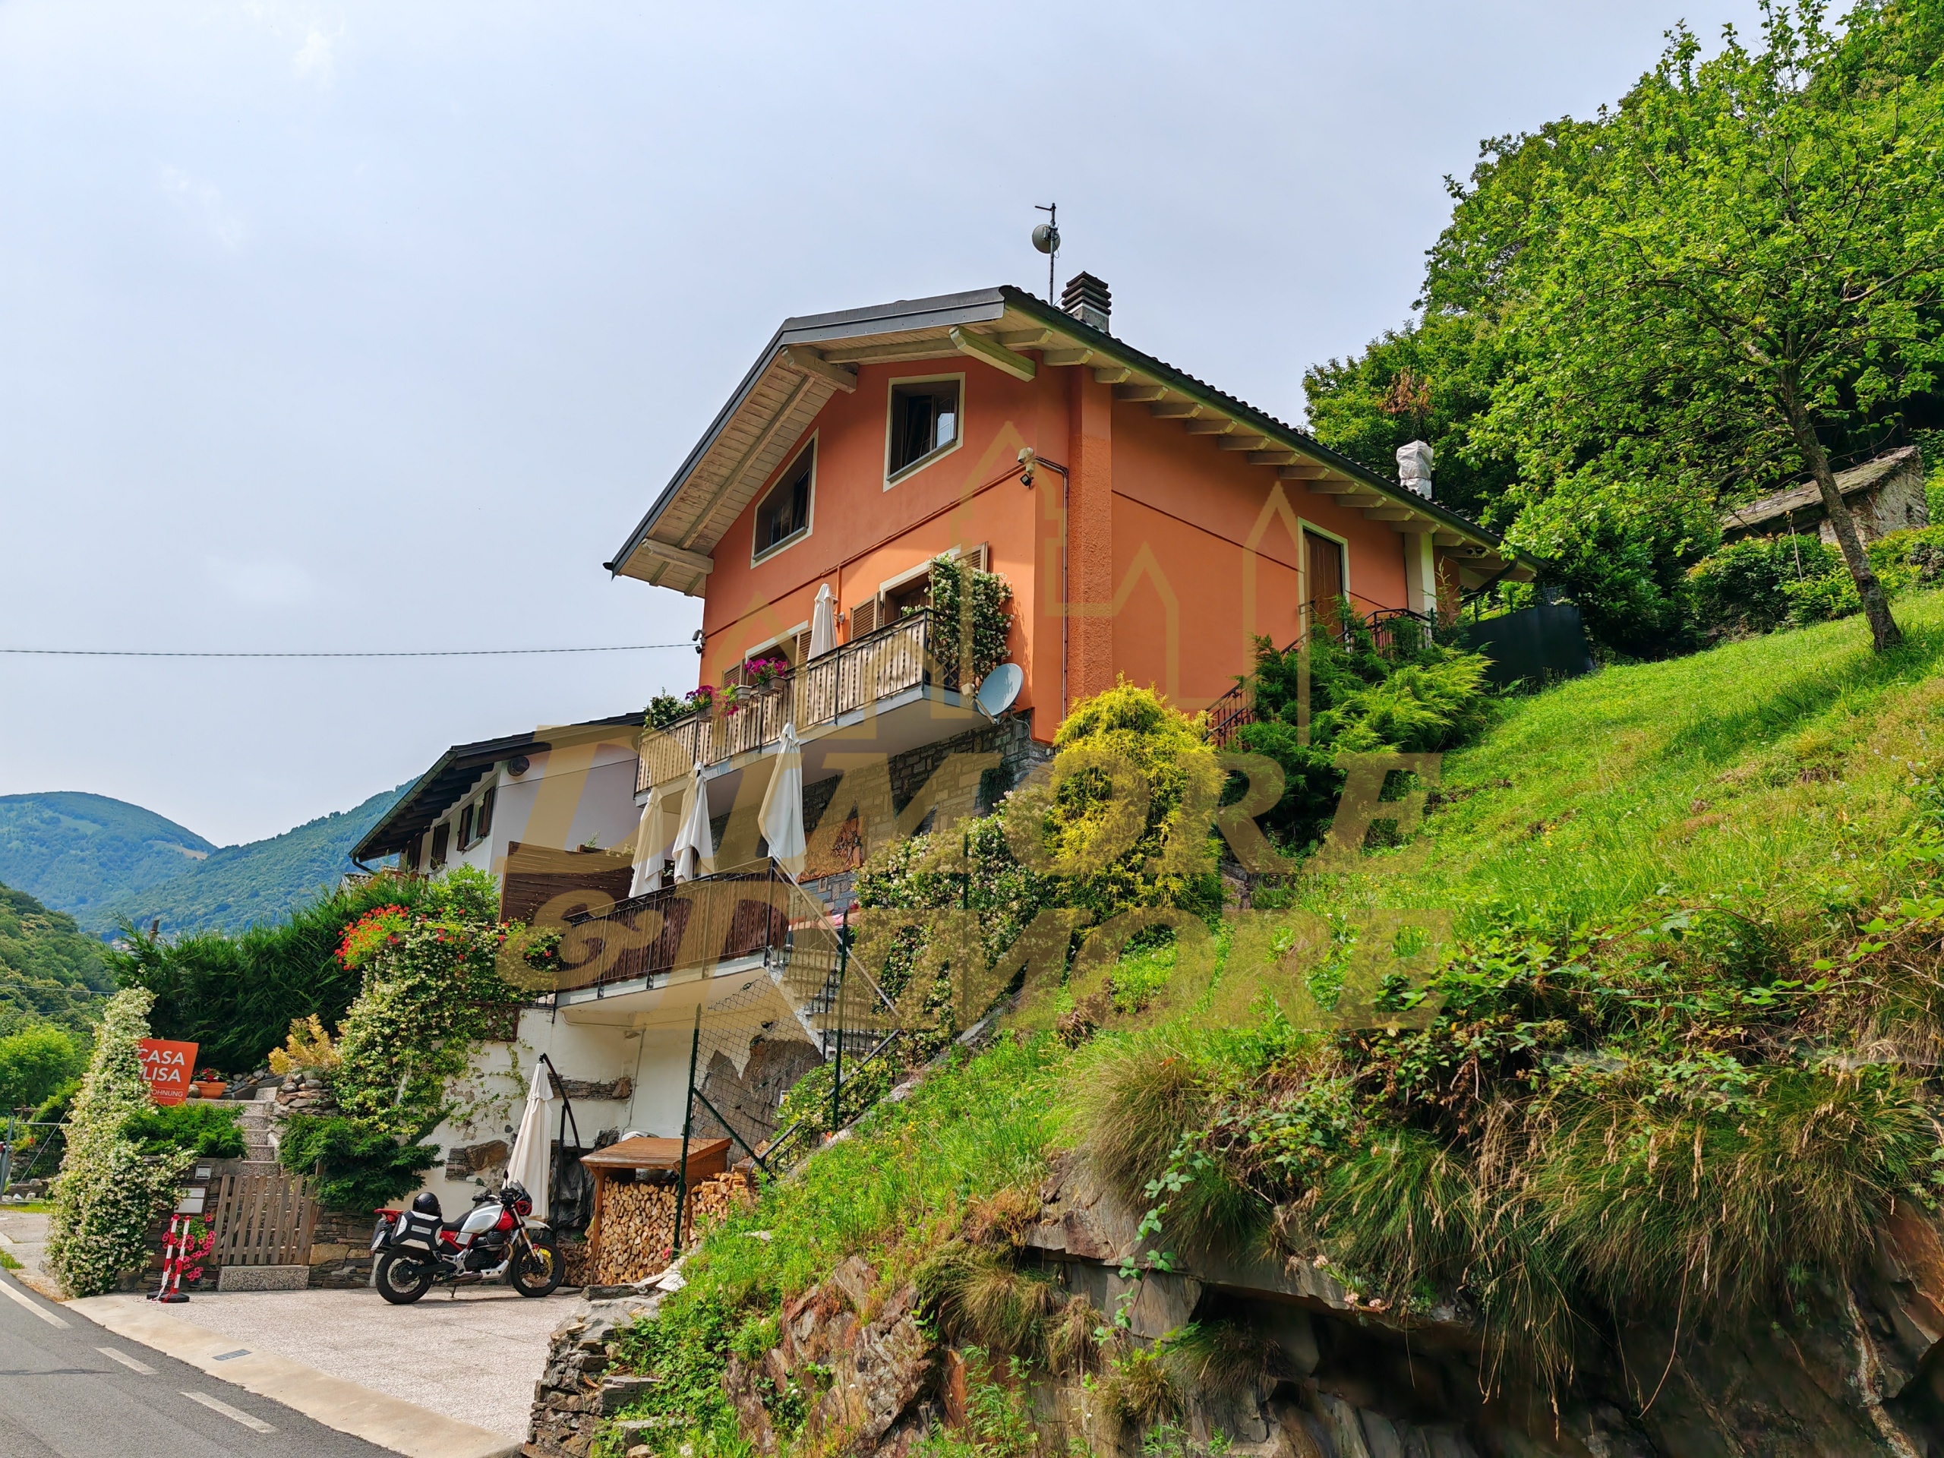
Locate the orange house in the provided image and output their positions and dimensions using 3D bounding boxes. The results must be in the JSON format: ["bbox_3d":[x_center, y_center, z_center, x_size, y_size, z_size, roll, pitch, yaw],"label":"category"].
[{"bbox_3d":[1.412,-0.515,22.616,10.510,9.020,9.720,15,-22,-36],"label":"orange house"}]

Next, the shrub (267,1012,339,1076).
[{"bbox_3d":[-9.399,4.469,21.400,1.050,0.930,0.900,7,-18,-19],"label":"shrub"}]

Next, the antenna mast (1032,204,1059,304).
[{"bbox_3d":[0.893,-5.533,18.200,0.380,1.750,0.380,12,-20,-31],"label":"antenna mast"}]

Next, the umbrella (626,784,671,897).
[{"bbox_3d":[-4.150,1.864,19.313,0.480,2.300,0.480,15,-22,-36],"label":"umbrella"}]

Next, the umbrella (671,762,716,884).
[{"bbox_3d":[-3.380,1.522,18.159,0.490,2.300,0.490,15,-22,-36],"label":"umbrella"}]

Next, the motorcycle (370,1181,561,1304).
[{"bbox_3d":[-5.817,6.002,17.803,2.220,1.330,0.950,15,-21,-37],"label":"motorcycle"}]

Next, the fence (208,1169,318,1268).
[{"bbox_3d":[-8.518,5.886,18.250,1.100,1.060,0.070,10,-19,-25],"label":"fence"}]

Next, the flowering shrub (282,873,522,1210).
[{"bbox_3d":[-7.522,4.157,20.000,2.800,4.100,1.700,8,-19,-19],"label":"flowering shrub"}]

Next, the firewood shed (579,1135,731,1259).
[{"bbox_3d":[-4.193,6.510,20.357,1.600,1.850,1.200,-7,-19,25],"label":"firewood shed"}]

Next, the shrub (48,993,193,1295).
[{"bbox_3d":[-9.807,4.776,17.500,1.150,3.300,1.000,10,-19,-25],"label":"shrub"}]

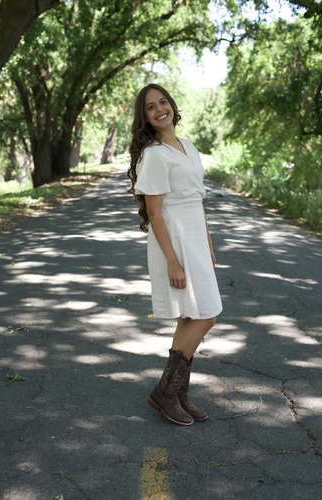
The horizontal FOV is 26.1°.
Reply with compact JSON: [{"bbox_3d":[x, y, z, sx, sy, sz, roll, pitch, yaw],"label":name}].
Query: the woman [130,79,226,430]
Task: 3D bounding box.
[{"bbox_3d":[0.068,0.021,3.510,0.420,1.680,0.460,7,11,41],"label":"woman"}]

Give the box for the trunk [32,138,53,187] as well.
[{"bbox_3d":[-4.008,-2.959,23.500,0.680,1.700,0.680,0,8,0],"label":"trunk"}]

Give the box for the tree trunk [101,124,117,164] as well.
[{"bbox_3d":[-3.778,-7.592,50.000,1.100,2.900,1.000,0,8,0],"label":"tree trunk"}]

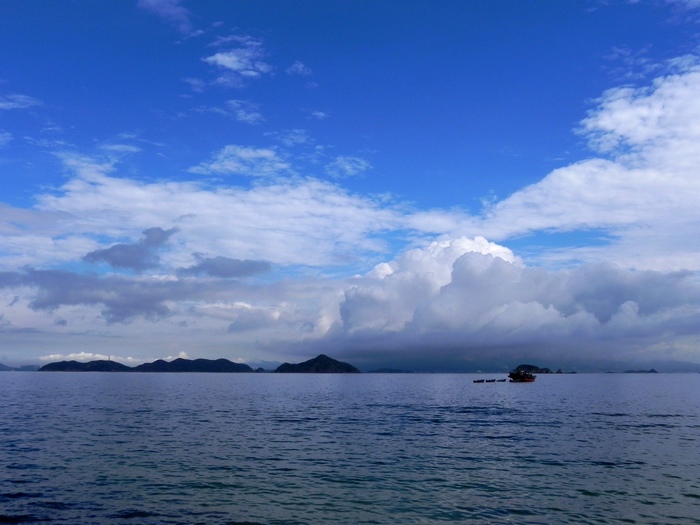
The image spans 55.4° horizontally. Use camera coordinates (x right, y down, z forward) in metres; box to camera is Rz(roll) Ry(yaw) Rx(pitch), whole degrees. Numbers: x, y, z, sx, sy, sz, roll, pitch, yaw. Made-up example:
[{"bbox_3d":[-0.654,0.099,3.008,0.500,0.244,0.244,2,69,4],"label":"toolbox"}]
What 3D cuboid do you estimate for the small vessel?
[{"bbox_3d":[64.626,42.522,250.000,10.800,4.900,3.500,-3,-10,16],"label":"small vessel"}]

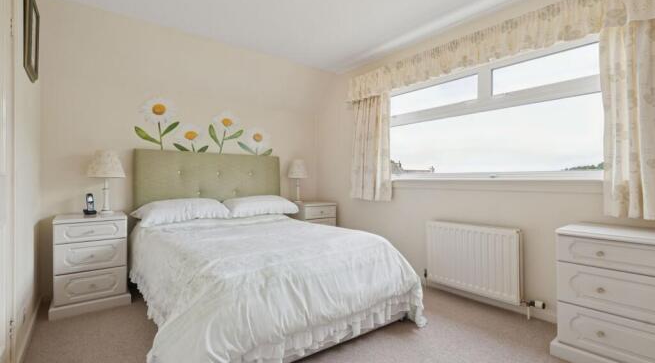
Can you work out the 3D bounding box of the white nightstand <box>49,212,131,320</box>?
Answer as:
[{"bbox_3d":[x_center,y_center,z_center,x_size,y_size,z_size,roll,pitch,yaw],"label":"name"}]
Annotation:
[{"bbox_3d":[-1.821,0.606,2.274,0.459,0.667,0.440,0,0,-37],"label":"white nightstand"}]

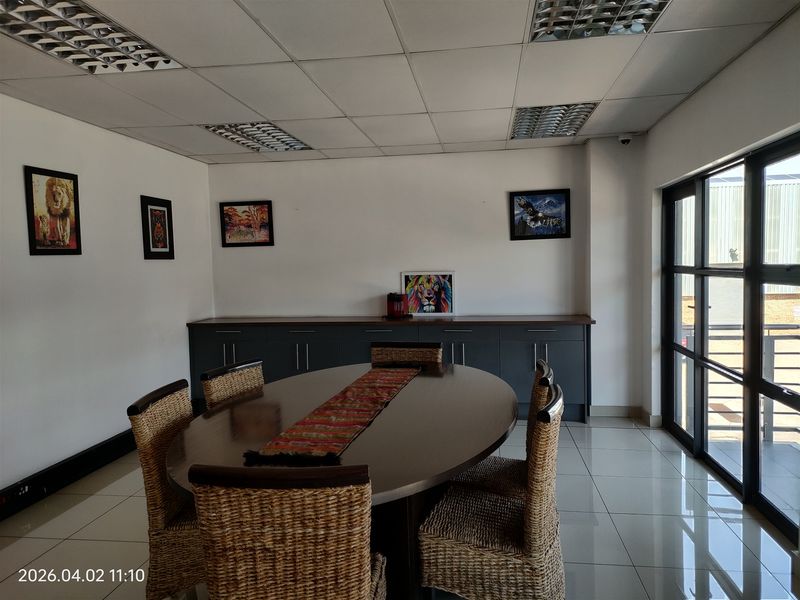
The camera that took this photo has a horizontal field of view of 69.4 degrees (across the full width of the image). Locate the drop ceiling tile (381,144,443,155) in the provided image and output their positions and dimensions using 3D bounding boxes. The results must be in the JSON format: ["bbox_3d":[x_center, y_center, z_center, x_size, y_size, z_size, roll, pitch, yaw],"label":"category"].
[{"bbox_3d":[0.124,-1.461,5.612,0.597,0.018,0.433,-1,4,9],"label":"drop ceiling tile"}]

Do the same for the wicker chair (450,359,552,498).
[{"bbox_3d":[0.499,0.818,2.950,0.570,0.920,0.490,0,4,14],"label":"wicker chair"}]

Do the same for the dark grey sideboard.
[{"bbox_3d":[-0.122,0.663,5.742,3.860,0.938,0.542,-1,4,9],"label":"dark grey sideboard"}]

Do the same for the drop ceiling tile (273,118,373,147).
[{"bbox_3d":[-0.604,-1.401,4.897,0.600,0.015,1.200,-1,4,8],"label":"drop ceiling tile"}]

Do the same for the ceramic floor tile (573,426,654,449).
[{"bbox_3d":[1.766,1.168,4.872,0.597,0.010,0.597,-1,4,9],"label":"ceramic floor tile"}]

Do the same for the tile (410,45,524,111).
[{"bbox_3d":[0.417,-1.331,3.531,0.597,0.018,1.197,-1,4,9],"label":"tile"}]

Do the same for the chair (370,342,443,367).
[{"bbox_3d":[0.024,0.773,3.817,0.490,0.920,0.570,-1,4,8],"label":"chair"}]

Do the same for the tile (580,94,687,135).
[{"bbox_3d":[1.766,-1.434,4.549,0.590,0.015,1.200,-1,4,8],"label":"tile"}]

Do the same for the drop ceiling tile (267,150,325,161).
[{"bbox_3d":[-1.081,-1.446,5.782,0.600,0.015,0.418,-1,4,8],"label":"drop ceiling tile"}]

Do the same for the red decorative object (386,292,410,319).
[{"bbox_3d":[-0.013,0.060,5.718,0.220,0.250,0.200,-1,4,8],"label":"red decorative object"}]

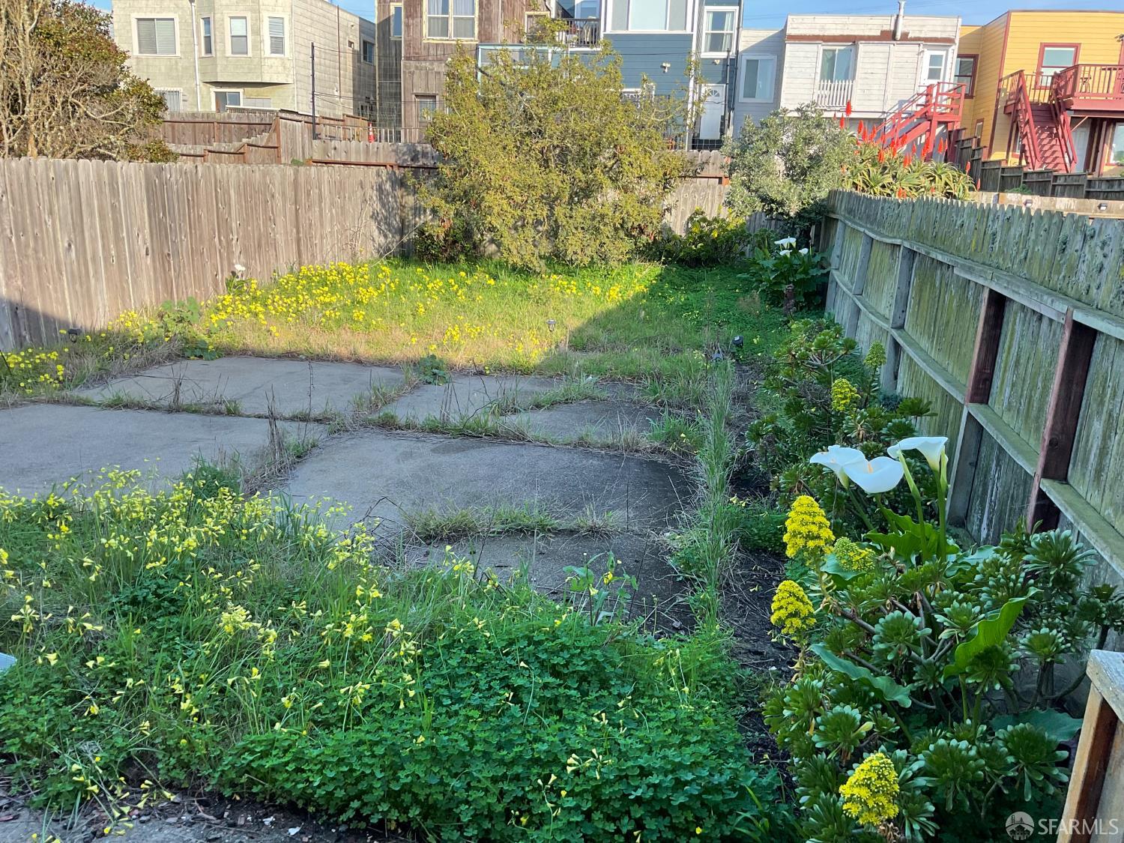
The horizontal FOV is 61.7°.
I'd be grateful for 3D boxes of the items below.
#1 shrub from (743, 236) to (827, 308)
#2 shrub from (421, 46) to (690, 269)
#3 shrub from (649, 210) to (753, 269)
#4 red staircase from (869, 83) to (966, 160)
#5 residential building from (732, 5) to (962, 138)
[{"bbox_3d":[3.050,-2.122,12.800,1.080,0.900,0.900,4,15,9],"label":"shrub"},{"bbox_3d":[-0.034,-4.080,14.700,3.850,3.320,2.700,4,15,9],"label":"shrub"},{"bbox_3d":[2.189,-2.824,14.900,1.500,0.900,1.100,4,15,9],"label":"shrub"},{"bbox_3d":[11.317,-9.411,30.300,3.000,2.700,1.250,4,15,8],"label":"red staircase"},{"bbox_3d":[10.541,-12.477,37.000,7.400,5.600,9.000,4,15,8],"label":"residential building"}]

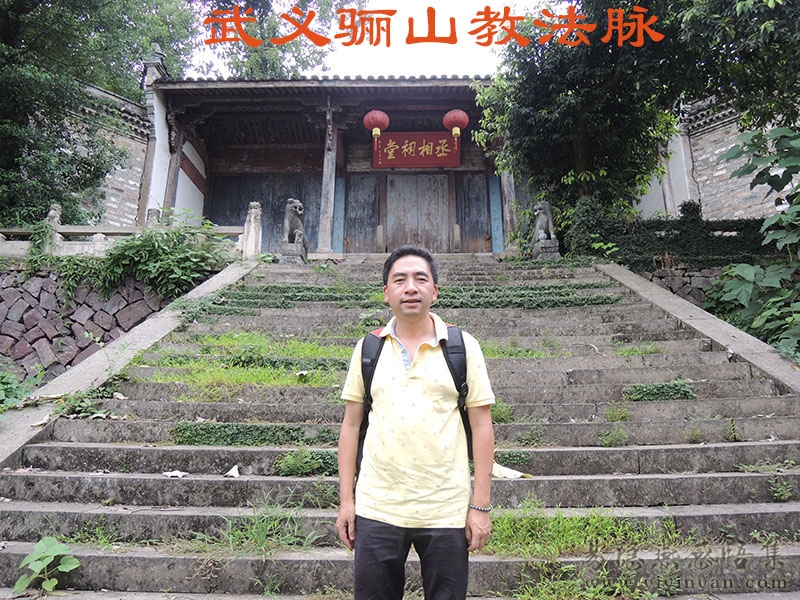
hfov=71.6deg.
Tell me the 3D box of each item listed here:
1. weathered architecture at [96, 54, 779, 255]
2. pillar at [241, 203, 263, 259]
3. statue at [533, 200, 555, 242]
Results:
[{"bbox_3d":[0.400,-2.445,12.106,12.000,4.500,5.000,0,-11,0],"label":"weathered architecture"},{"bbox_3d":[-2.566,-1.203,9.668,0.270,1.030,0.270,0,-11,0],"label":"pillar"},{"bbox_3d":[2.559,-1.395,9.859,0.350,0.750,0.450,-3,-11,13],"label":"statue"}]

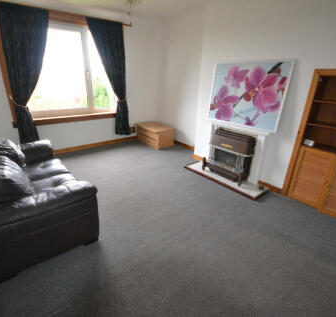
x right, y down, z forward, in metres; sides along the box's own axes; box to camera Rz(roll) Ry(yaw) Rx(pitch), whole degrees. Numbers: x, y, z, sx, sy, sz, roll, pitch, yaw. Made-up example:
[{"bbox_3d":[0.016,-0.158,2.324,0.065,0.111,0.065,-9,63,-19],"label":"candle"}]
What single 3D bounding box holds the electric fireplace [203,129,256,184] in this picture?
[{"bbox_3d":[0.945,-0.055,3.073,0.308,0.714,0.707,-13,24,-34],"label":"electric fireplace"}]

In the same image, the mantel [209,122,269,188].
[{"bbox_3d":[1.064,-0.104,3.128,0.189,0.784,0.987,-13,24,-34],"label":"mantel"}]

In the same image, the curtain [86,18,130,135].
[{"bbox_3d":[-1.281,-1.696,4.509,0.791,2.380,0.126,-13,24,-34],"label":"curtain"}]

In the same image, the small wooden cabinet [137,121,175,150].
[{"bbox_3d":[-0.302,-0.588,5.069,0.546,0.430,0.966,-13,24,-34],"label":"small wooden cabinet"}]

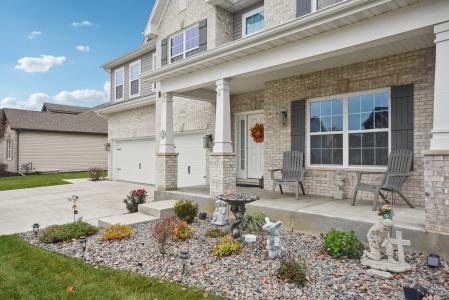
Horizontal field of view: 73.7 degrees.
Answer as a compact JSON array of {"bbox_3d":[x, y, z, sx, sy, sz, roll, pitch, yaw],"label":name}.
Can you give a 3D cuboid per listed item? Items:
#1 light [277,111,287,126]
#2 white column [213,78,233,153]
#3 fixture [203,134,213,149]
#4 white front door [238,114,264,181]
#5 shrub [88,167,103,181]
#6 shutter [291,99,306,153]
[{"bbox_3d":[1.458,-0.803,7.572,0.170,0.370,0.200,-1,-2,45],"label":"light"},{"bbox_3d":[-0.024,-0.719,6.543,0.305,1.570,0.305,-1,-1,44],"label":"white column"},{"bbox_3d":[-0.488,-0.262,9.271,0.190,0.430,0.220,-1,-1,44],"label":"fixture"},{"bbox_3d":[0.911,-0.134,9.440,1.500,2.120,0.100,-1,-1,44],"label":"white front door"},{"bbox_3d":[-6.428,1.199,14.900,0.620,0.660,0.620,-1,-2,45],"label":"shrub"},{"bbox_3d":[1.763,-0.374,7.112,0.385,1.620,0.040,-1,-1,44],"label":"shutter"}]

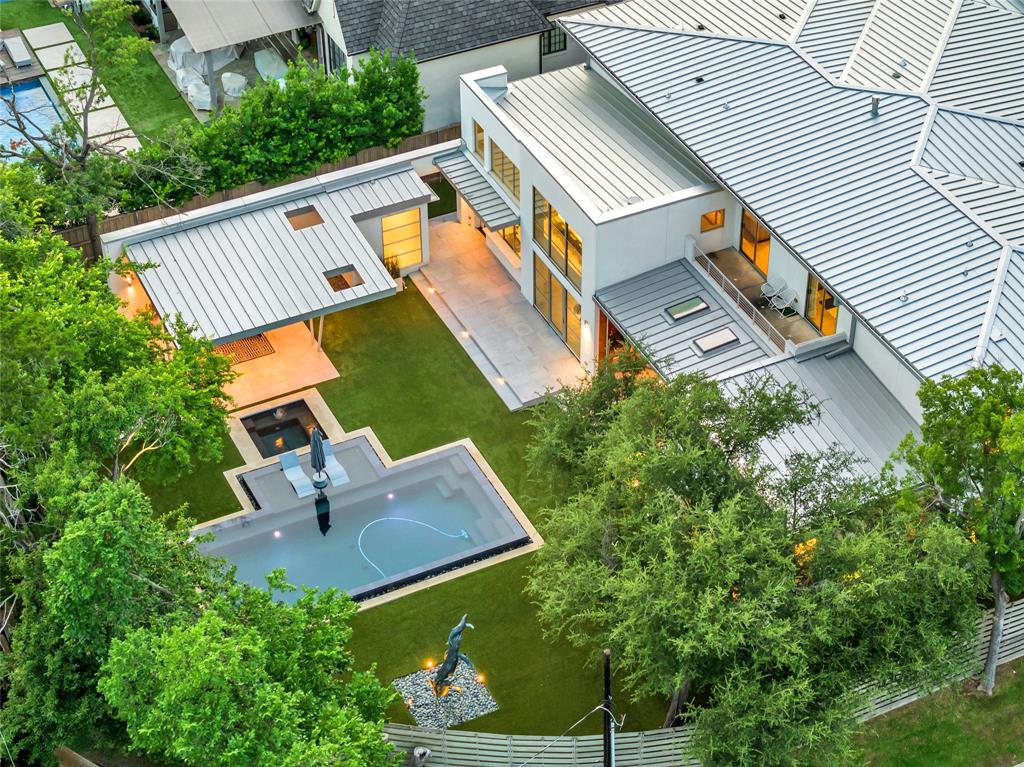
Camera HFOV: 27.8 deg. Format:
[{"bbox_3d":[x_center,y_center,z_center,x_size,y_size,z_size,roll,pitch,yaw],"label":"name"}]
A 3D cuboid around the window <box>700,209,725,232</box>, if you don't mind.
[{"bbox_3d":[6.968,-5.682,72.097,0.933,0.721,0.135,-18,43,-20],"label":"window"}]

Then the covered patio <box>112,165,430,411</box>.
[{"bbox_3d":[-7.743,-3.585,75.254,12.167,3.780,7.147,-18,43,-20],"label":"covered patio"}]

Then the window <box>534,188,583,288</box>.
[{"bbox_3d":[1.677,-5.043,73.300,0.150,2.303,3.721,-18,43,-20],"label":"window"}]

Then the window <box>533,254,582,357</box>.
[{"bbox_3d":[1.715,-2.793,75.112,0.150,2.386,3.721,-18,43,-20],"label":"window"}]

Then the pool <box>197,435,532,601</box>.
[{"bbox_3d":[-5.594,5.069,68.965,10.272,1.306,7.327,-18,43,-20],"label":"pool"}]

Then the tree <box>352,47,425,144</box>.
[{"bbox_3d":[-4.787,-10.744,82.601,2.731,5.581,2.731,0,40,0],"label":"tree"}]

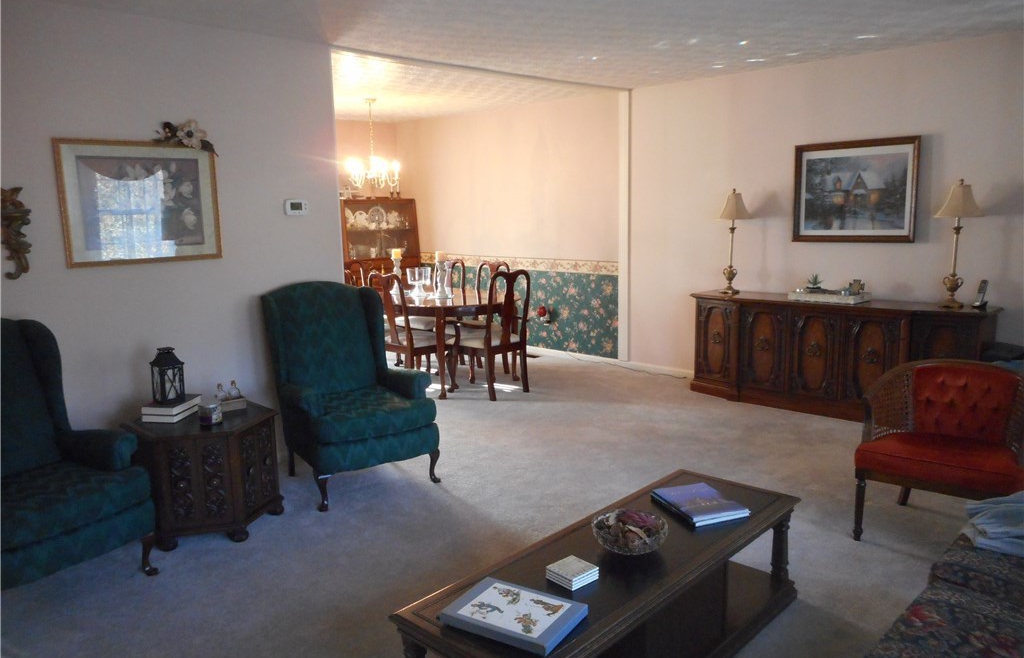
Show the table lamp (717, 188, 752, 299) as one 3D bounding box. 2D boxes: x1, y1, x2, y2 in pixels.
[{"bbox_3d":[1.740,-0.686,5.807,0.200,0.819,0.200,8,13,44],"label":"table lamp"}]

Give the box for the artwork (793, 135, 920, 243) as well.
[{"bbox_3d":[2.476,-0.998,5.394,0.870,0.722,0.036,8,13,44],"label":"artwork"}]

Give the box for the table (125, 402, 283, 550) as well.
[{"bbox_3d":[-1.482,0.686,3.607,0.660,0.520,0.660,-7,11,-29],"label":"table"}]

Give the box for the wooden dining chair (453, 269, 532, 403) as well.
[{"bbox_3d":[-0.170,0.018,5.981,0.625,0.998,0.584,8,13,44],"label":"wooden dining chair"}]

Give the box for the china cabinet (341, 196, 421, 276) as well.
[{"bbox_3d":[-1.617,-0.725,8.773,0.461,1.597,1.044,8,13,44],"label":"china cabinet"}]

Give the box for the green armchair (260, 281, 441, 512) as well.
[{"bbox_3d":[-0.884,0.301,4.075,0.737,1.091,0.794,-7,11,-33],"label":"green armchair"}]

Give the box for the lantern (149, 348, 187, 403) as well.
[{"bbox_3d":[-1.701,0.221,3.646,0.122,0.260,0.122,-10,13,-42],"label":"lantern"}]

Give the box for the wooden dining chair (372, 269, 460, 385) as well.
[{"bbox_3d":[-0.811,0.015,6.067,0.512,0.998,0.604,8,13,44],"label":"wooden dining chair"}]

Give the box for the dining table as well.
[{"bbox_3d":[-0.747,0.058,6.567,1.905,0.748,1.126,8,13,44],"label":"dining table"}]

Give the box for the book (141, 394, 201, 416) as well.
[{"bbox_3d":[-1.675,0.368,3.658,0.175,0.037,0.250,0,10,7],"label":"book"}]

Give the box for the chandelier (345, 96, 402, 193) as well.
[{"bbox_3d":[-1.267,-1.667,6.709,0.510,0.790,0.510,-1,10,0],"label":"chandelier"}]

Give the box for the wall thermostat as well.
[{"bbox_3d":[-1.234,-0.699,4.270,0.033,0.094,0.152,8,14,43],"label":"wall thermostat"}]

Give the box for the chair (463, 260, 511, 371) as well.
[{"bbox_3d":[-0.323,-0.080,6.503,0.500,0.990,0.560,8,14,43],"label":"chair"}]

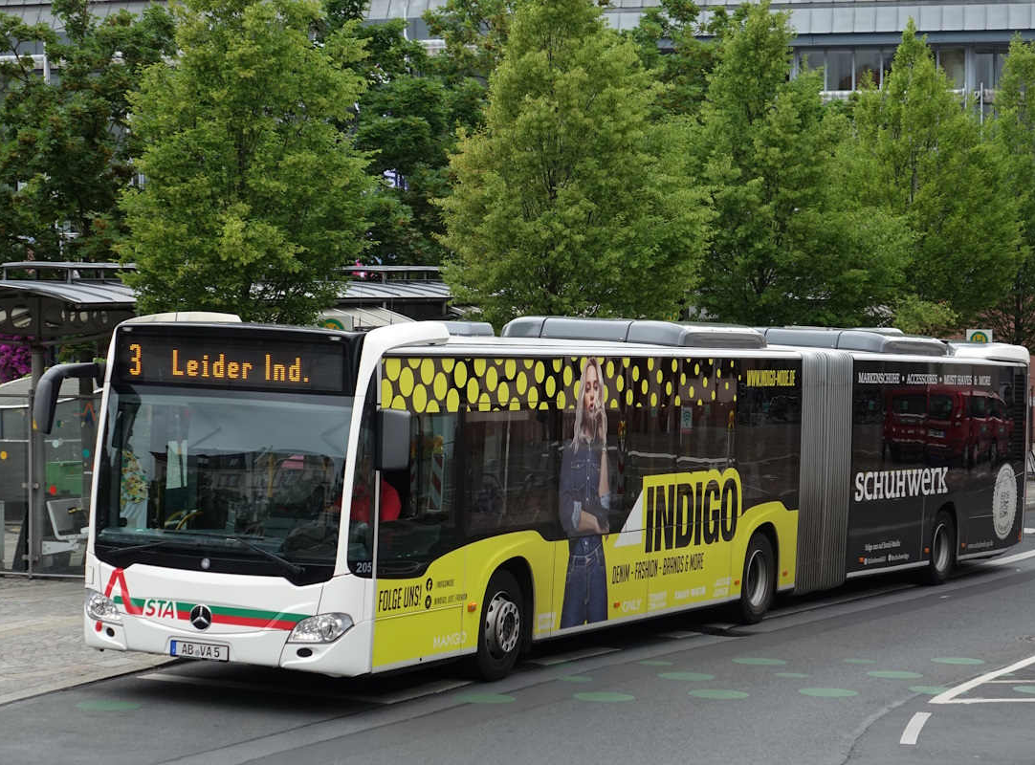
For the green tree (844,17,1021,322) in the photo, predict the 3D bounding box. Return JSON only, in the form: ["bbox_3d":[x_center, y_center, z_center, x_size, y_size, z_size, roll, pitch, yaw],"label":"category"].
[{"bbox_3d":[7.500,-2.300,50.000,3.400,8.600,3.300,0,2,0],"label":"green tree"}]

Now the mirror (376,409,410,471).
[{"bbox_3d":[-0.939,0.436,20.411,0.250,0.470,0.150,2,1,8],"label":"mirror"}]

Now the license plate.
[{"bbox_3d":[-2.435,2.060,20.771,0.520,0.115,0.020,2,1,26],"label":"license plate"}]

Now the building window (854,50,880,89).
[{"bbox_3d":[9.934,-8.887,77.000,0.720,1.120,0.120,1,2,6],"label":"building window"}]

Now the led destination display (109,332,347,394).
[{"bbox_3d":[-2.244,-0.161,21.020,2.080,0.370,0.090,2,1,26],"label":"led destination display"}]

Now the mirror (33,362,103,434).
[{"bbox_3d":[-3.557,0.125,21.459,0.420,0.570,0.380,3,1,38],"label":"mirror"}]

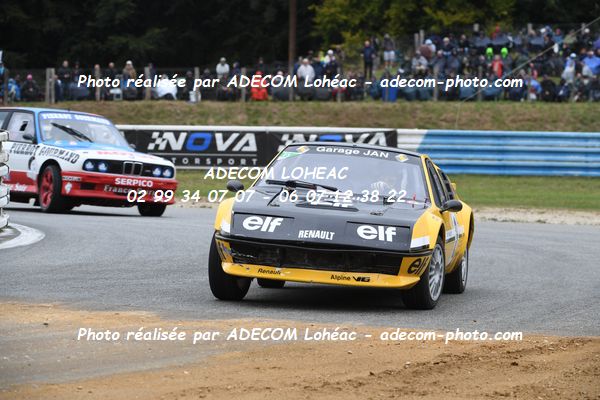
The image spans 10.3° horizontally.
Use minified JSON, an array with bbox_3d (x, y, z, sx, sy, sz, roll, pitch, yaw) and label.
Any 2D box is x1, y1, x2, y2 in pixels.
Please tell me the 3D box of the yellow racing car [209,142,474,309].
[{"bbox_3d":[0.385,0.178,26.557,1.770,1.200,4.240,3,1,9],"label":"yellow racing car"}]

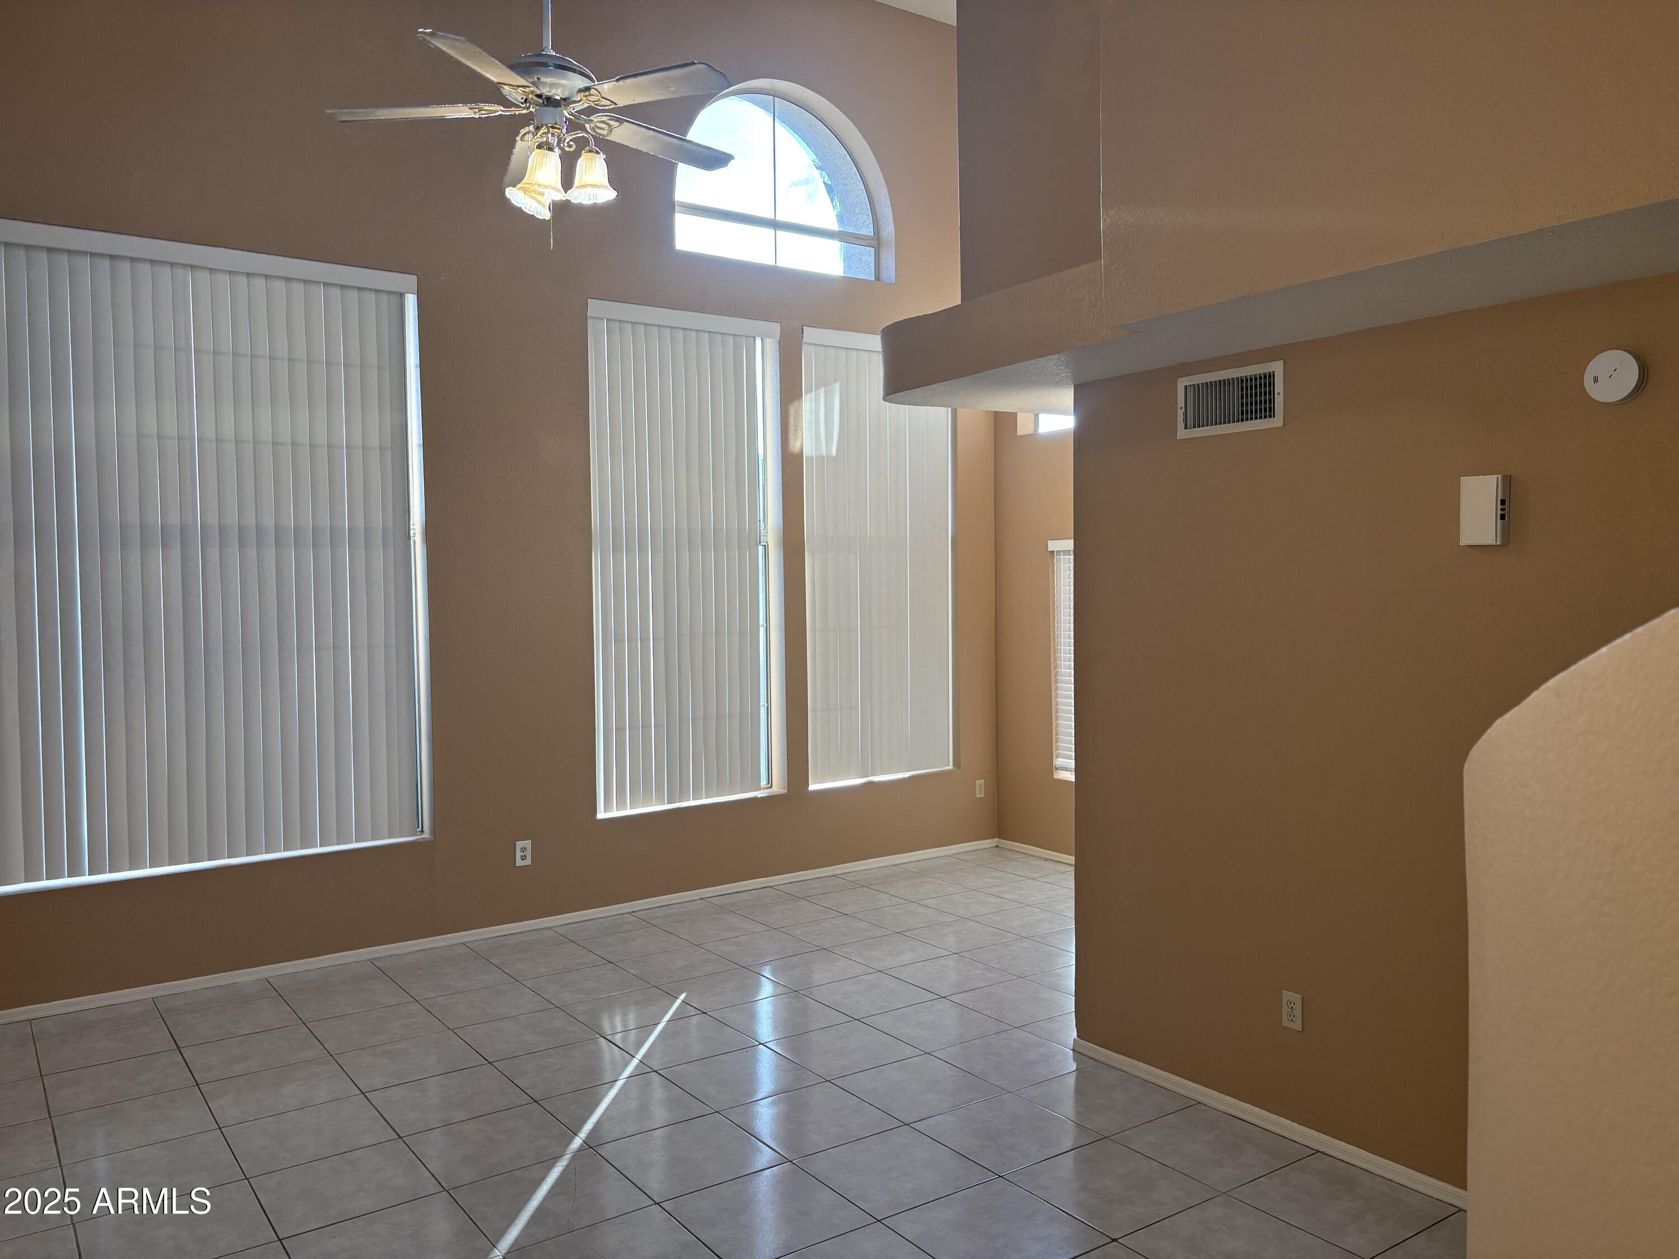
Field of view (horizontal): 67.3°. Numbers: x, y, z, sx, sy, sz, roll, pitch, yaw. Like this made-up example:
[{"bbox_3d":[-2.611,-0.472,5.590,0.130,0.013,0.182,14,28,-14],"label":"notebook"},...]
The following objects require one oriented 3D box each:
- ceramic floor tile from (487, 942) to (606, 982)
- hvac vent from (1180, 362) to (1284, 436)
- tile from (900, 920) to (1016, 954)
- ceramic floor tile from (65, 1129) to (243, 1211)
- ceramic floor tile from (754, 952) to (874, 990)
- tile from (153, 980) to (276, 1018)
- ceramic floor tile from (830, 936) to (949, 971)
[{"bbox_3d":[-1.390,1.563,5.959,0.447,0.010,0.447,-2,2,-35],"label":"ceramic floor tile"},{"bbox_3d":[1.248,-0.735,4.063,0.020,0.203,0.410,-2,2,-35],"label":"hvac vent"},{"bbox_3d":[0.612,1.536,6.302,0.449,0.010,0.447,-2,2,-35],"label":"tile"},{"bbox_3d":[-2.091,1.657,3.847,0.448,0.010,0.448,-2,2,-35],"label":"ceramic floor tile"},{"bbox_3d":[-0.134,1.566,5.800,0.447,0.010,0.447,-2,2,-35],"label":"ceramic floor tile"},{"bbox_3d":[-2.712,1.608,5.501,0.449,0.010,0.308,-2,2,-35],"label":"tile"},{"bbox_3d":[0.242,1.550,6.040,0.449,0.010,0.447,-2,2,-35],"label":"ceramic floor tile"}]

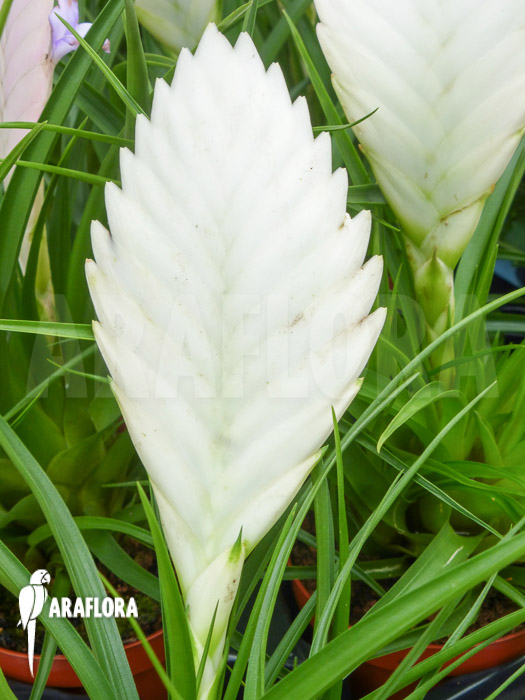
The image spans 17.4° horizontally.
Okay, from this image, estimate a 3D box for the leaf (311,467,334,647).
[{"bbox_3d":[0.018,0.064,0.530,0.007,0.064,0.008,-4,21,-6],"label":"leaf"}]

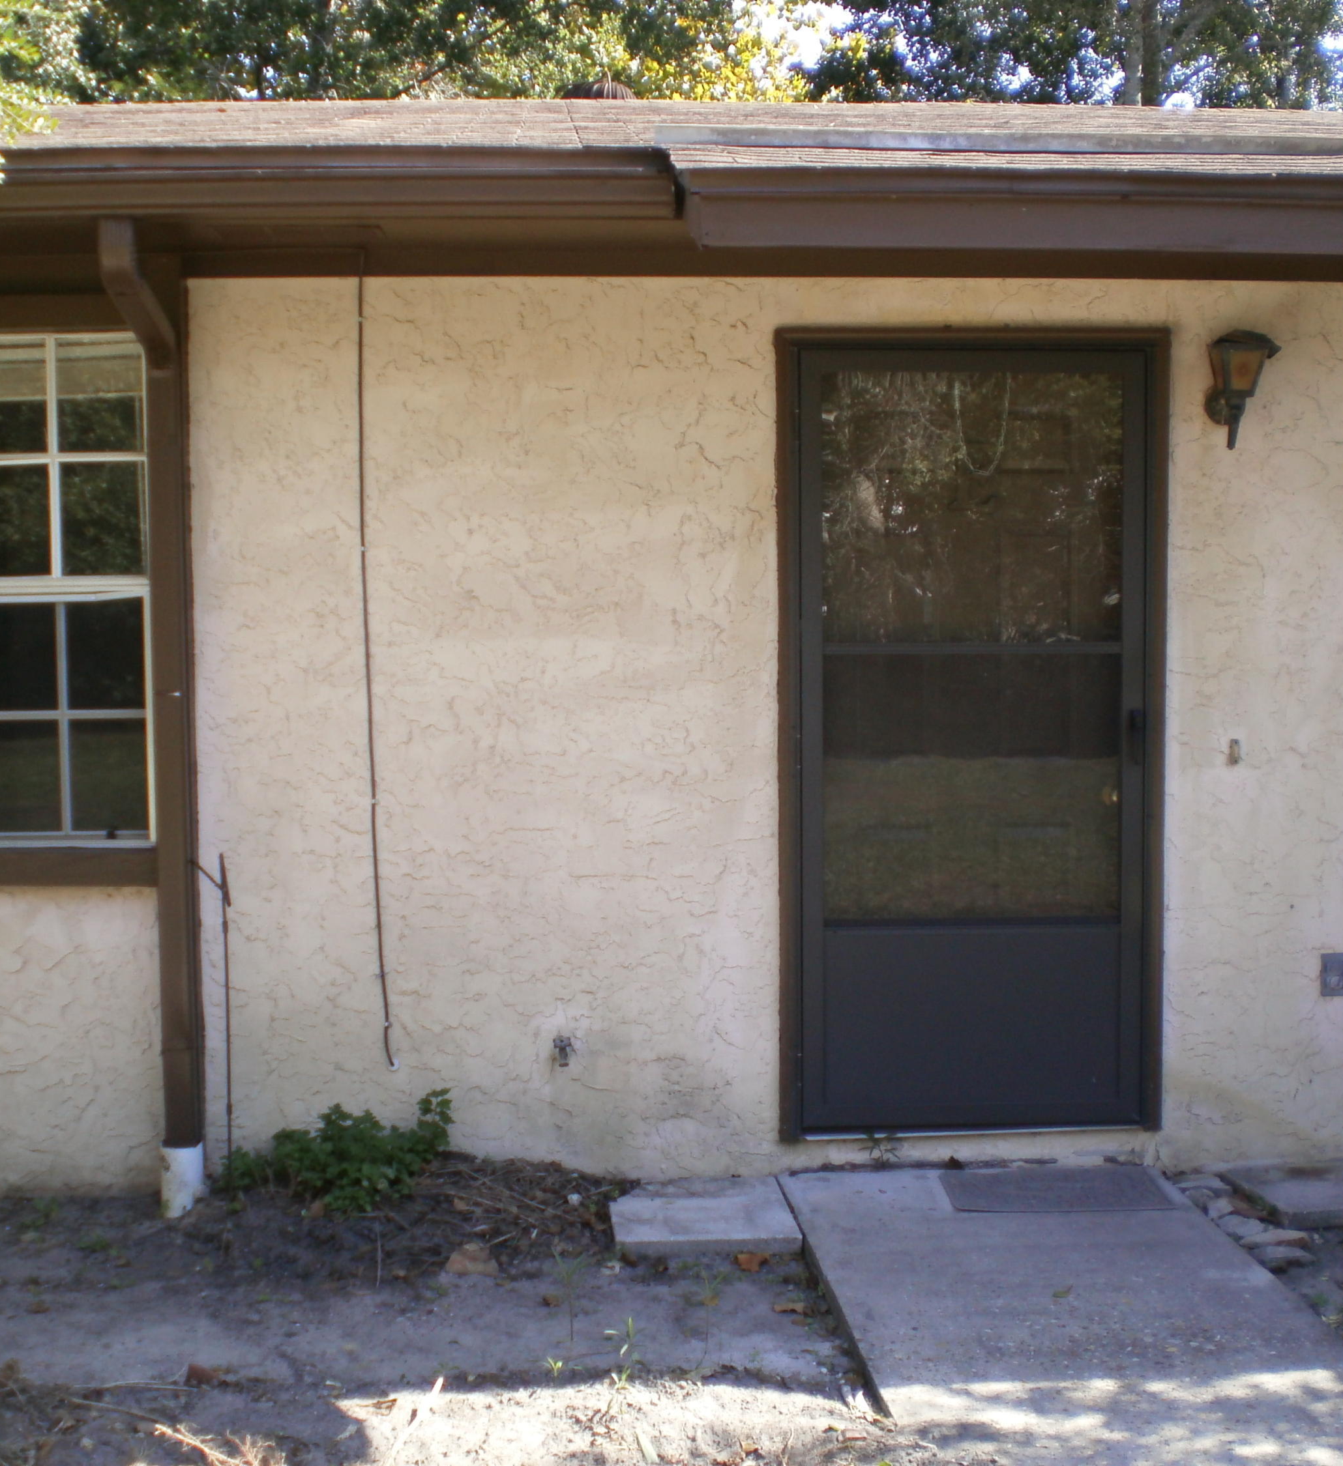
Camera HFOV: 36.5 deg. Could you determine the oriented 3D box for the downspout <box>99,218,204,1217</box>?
[{"bbox_3d":[-1.207,0.033,4.784,0.110,2.350,0.570,-1,3,-3],"label":"downspout"}]

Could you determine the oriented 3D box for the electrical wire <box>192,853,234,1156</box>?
[{"bbox_3d":[-1.151,0.687,5.094,0.100,0.765,0.040,-1,3,-3],"label":"electrical wire"}]

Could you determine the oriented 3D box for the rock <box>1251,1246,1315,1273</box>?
[{"bbox_3d":[1.405,1.209,4.676,0.130,0.040,0.085,-1,3,-3],"label":"rock"}]

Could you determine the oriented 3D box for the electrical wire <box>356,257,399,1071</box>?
[{"bbox_3d":[-0.731,-0.162,5.104,0.065,2.050,0.020,-1,3,-3],"label":"electrical wire"}]

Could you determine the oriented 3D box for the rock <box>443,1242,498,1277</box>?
[{"bbox_3d":[-0.455,1.199,4.622,0.127,0.055,0.080,-1,3,-3],"label":"rock"}]

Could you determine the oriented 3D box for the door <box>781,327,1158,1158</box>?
[{"bbox_3d":[0.775,0.027,5.206,0.895,2.000,0.045,-1,3,-3],"label":"door"}]

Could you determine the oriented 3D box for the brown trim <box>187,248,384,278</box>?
[{"bbox_3d":[-0.965,-1.170,5.035,0.485,0.085,0.030,-1,3,-3],"label":"brown trim"}]

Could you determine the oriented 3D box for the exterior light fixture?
[{"bbox_3d":[1.422,-0.861,5.102,0.140,0.295,0.210,-1,3,-3],"label":"exterior light fixture"}]

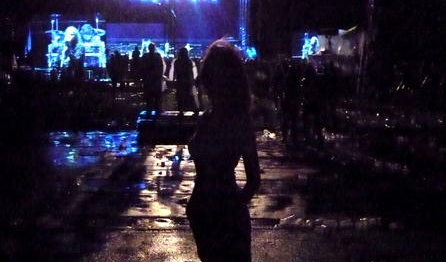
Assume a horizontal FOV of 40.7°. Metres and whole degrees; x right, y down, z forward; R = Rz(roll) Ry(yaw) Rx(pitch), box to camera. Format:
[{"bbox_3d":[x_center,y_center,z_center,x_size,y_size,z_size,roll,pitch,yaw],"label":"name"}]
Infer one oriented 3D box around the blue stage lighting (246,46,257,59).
[{"bbox_3d":[2.370,-6.530,50.000,0.800,1.000,0.600,0,6,0],"label":"blue stage lighting"}]

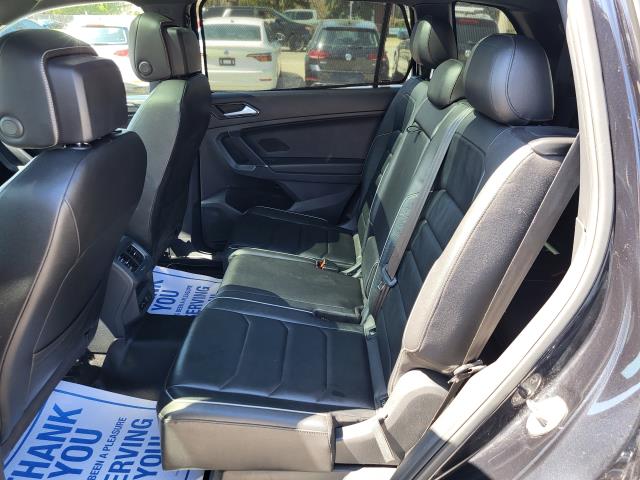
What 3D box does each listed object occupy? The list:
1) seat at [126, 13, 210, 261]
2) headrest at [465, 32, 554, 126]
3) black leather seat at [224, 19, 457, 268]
[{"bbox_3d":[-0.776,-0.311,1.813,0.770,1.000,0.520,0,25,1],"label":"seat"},{"bbox_3d":[0.383,-0.338,0.987,0.125,0.165,0.255,-5,24,3],"label":"headrest"},{"bbox_3d":[0.056,-0.325,1.813,0.805,0.925,0.510,0,25,1],"label":"black leather seat"}]

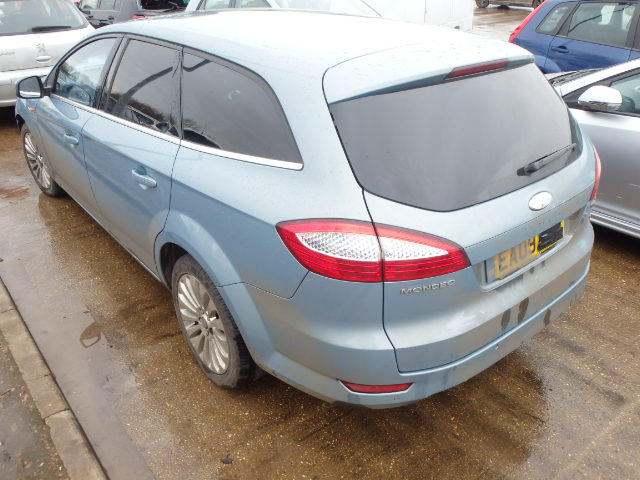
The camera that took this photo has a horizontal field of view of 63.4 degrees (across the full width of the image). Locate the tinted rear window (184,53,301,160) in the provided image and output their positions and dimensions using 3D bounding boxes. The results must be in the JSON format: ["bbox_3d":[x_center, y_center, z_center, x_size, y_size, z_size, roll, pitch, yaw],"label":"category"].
[{"bbox_3d":[-0.301,-0.438,1.780,0.770,0.310,0.090,25,15,39],"label":"tinted rear window"}]

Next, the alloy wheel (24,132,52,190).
[{"bbox_3d":[-2.278,-0.676,4.301,0.170,0.478,0.478,-25,37,-38],"label":"alloy wheel"}]

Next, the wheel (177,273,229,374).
[{"bbox_3d":[-0.465,0.353,2.343,0.170,0.478,0.478,-22,35,-34],"label":"wheel"}]

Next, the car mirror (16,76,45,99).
[{"bbox_3d":[-1.837,-0.973,3.283,0.180,0.140,0.130,-22,35,-34],"label":"car mirror"}]

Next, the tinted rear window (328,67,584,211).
[{"bbox_3d":[0.617,-0.397,1.921,1.310,0.490,0.150,-22,0,-34],"label":"tinted rear window"}]

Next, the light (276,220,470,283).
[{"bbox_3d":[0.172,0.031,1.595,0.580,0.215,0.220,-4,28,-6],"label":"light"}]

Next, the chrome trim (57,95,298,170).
[{"bbox_3d":[-0.908,-0.563,2.430,0.090,0.080,2.600,-23,30,-35],"label":"chrome trim"}]

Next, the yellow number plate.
[{"bbox_3d":[0.774,0.021,1.930,0.520,0.111,0.020,-22,23,-34],"label":"yellow number plate"}]

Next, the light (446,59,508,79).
[{"bbox_3d":[0.567,-0.607,1.874,0.370,0.045,0.050,-22,35,-34],"label":"light"}]

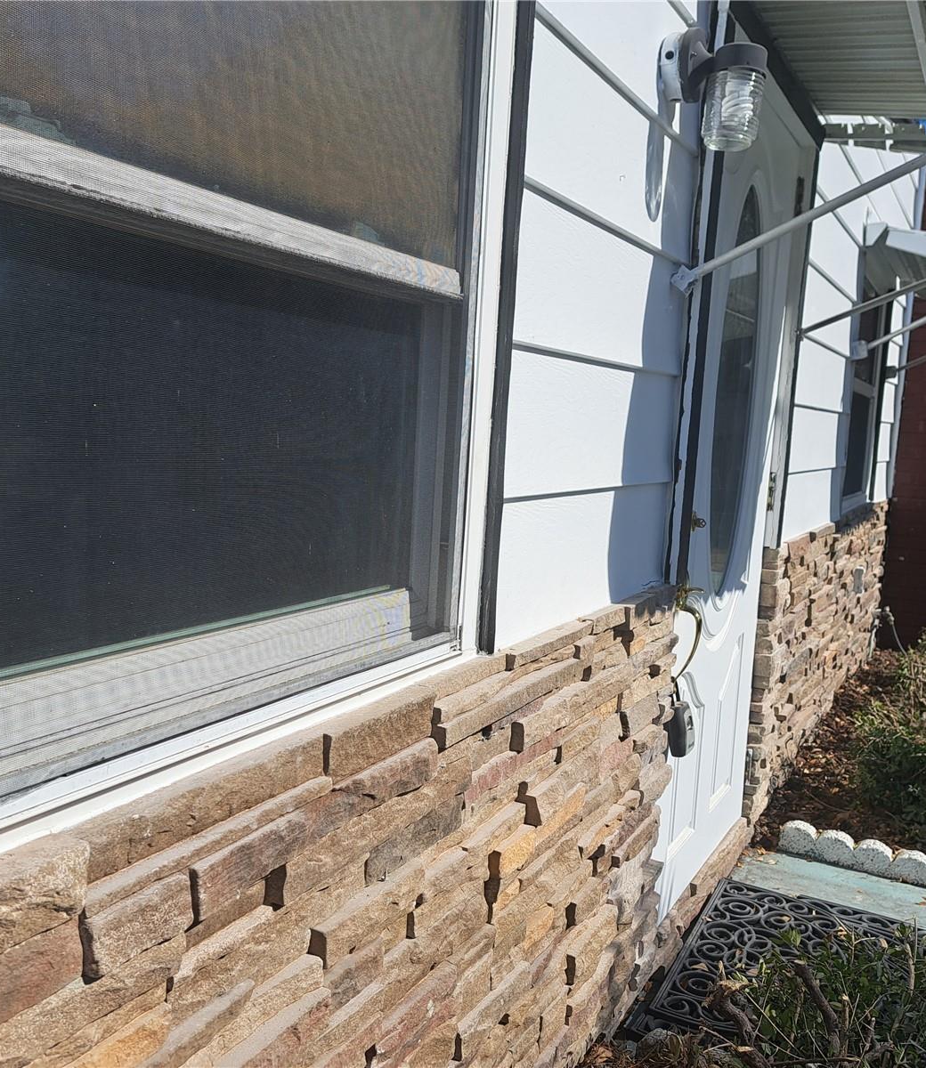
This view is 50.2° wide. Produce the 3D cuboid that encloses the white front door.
[{"bbox_3d":[0.683,-0.068,2.580,0.070,2.030,0.920,7,8,29],"label":"white front door"}]

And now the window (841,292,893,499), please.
[{"bbox_3d":[1.724,-0.604,4.247,0.070,1.020,0.880,7,8,29],"label":"window"}]

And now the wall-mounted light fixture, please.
[{"bbox_3d":[0.425,-0.746,1.655,0.165,0.200,0.120,7,8,29],"label":"wall-mounted light fixture"}]

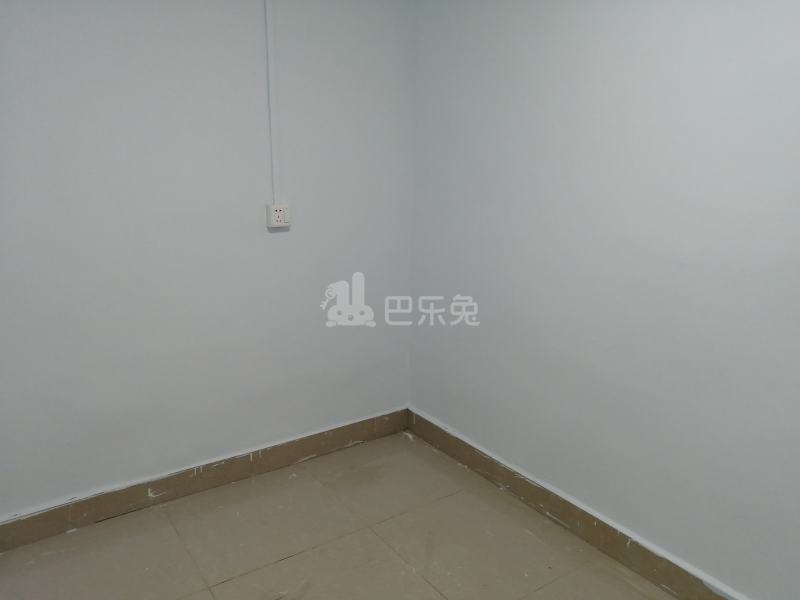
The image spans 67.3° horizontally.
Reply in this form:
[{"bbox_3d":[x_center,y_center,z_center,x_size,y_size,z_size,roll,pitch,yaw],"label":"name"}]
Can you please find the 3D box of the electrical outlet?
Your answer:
[{"bbox_3d":[-0.487,-0.340,2.404,0.086,0.086,0.042,-8,16,-34],"label":"electrical outlet"}]

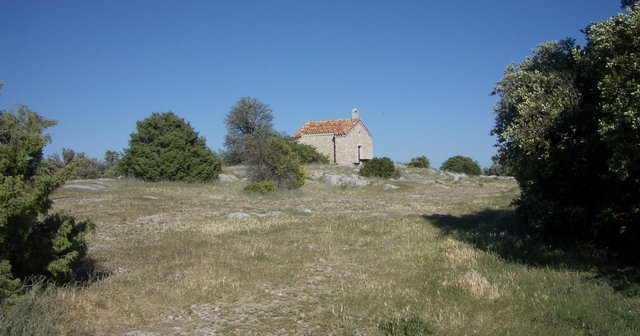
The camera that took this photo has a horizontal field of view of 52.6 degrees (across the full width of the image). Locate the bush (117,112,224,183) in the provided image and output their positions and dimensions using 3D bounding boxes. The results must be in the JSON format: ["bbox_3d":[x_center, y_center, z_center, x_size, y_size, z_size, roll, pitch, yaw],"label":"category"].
[{"bbox_3d":[-11.358,-1.552,49.000,7.682,5.301,7.298,-1,0,-13],"label":"bush"}]

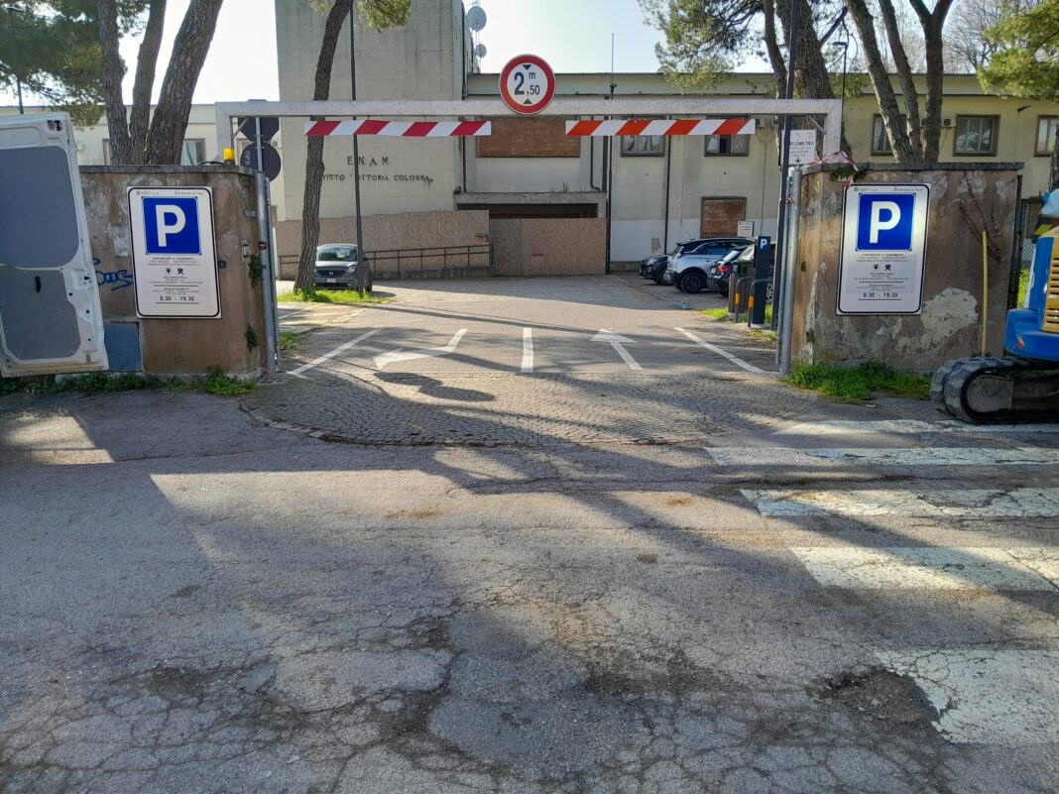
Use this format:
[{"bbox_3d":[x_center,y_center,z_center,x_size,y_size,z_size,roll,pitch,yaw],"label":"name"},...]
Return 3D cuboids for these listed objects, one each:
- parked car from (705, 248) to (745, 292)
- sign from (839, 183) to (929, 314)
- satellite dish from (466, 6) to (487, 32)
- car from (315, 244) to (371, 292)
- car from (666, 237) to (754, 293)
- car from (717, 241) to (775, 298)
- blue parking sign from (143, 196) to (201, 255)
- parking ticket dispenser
[{"bbox_3d":[7.200,-3.560,22.527,4.150,1.480,1.780,0,10,-2],"label":"parked car"},{"bbox_3d":[3.752,-1.564,8.420,0.910,1.400,0.030,0,10,0],"label":"sign"},{"bbox_3d":[-2.933,-21.088,44.400,1.250,1.300,0.450,-6,12,-29],"label":"satellite dish"},{"bbox_3d":[-6.380,-4.317,26.760,1.660,1.550,3.660,-1,10,-4],"label":"car"},{"bbox_3d":[6.400,-4.074,24.772,4.220,1.610,1.780,0,10,0],"label":"car"},{"bbox_3d":[7.200,-3.273,20.852,4.150,1.540,1.780,0,10,-2],"label":"car"},{"bbox_3d":[-3.851,-1.848,8.570,0.600,0.600,0.030,0,10,0],"label":"blue parking sign"},{"bbox_3d":[4.360,-2.190,14.950,0.280,1.620,0.280,0,10,0],"label":"parking ticket dispenser"}]

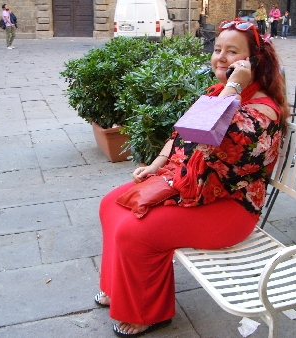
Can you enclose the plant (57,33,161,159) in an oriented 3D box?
[{"bbox_3d":[-0.330,-0.690,4.773,1.000,1.160,0.950,-6,19,-19],"label":"plant"}]

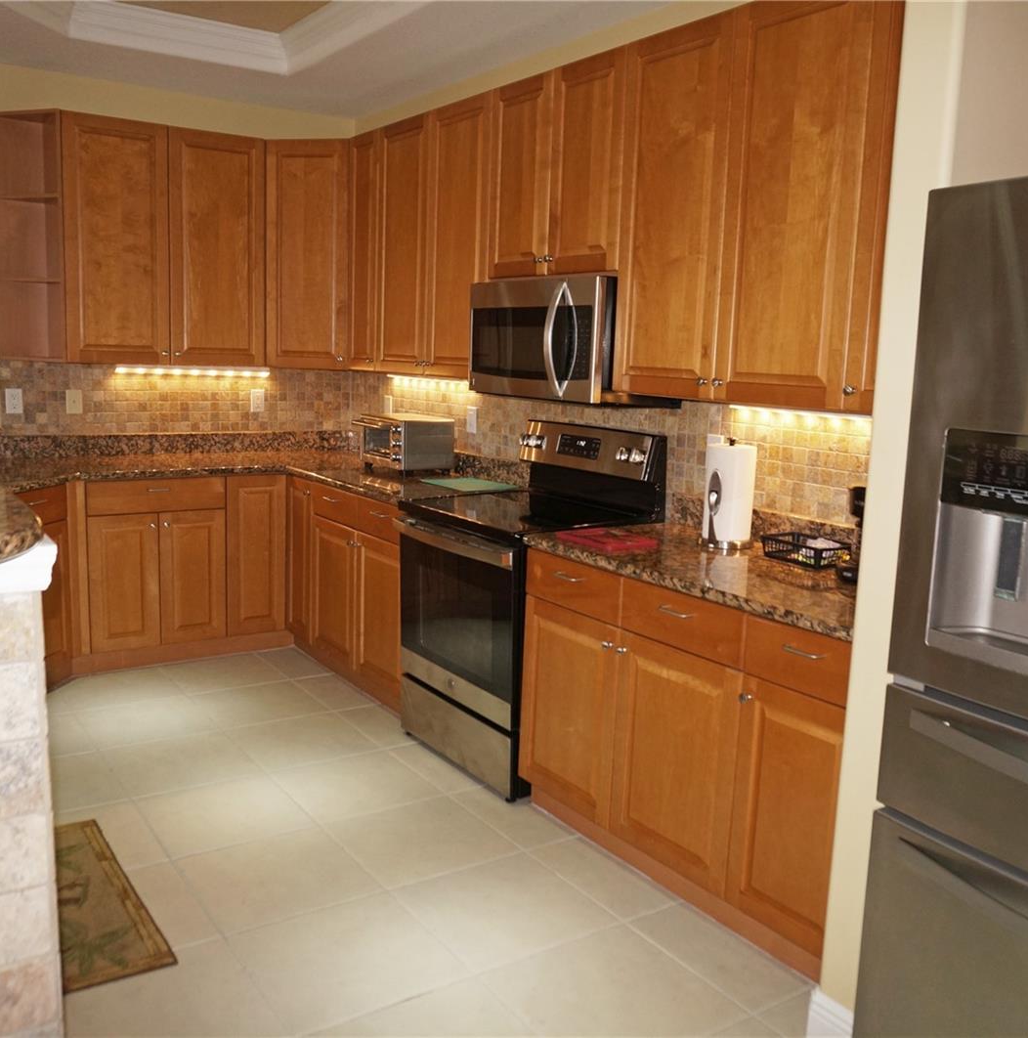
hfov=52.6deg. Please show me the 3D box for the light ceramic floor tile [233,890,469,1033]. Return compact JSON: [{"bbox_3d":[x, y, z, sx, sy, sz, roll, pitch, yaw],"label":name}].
[{"bbox_3d":[-0.411,1.071,2.541,0.455,0.010,0.455,-4,11,-33],"label":"light ceramic floor tile"}]

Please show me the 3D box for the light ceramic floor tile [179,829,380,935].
[{"bbox_3d":[-0.665,1.006,2.940,0.455,0.012,0.455,-4,11,-33],"label":"light ceramic floor tile"}]

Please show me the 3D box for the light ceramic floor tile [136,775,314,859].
[{"bbox_3d":[-0.914,0.932,3.285,0.451,0.010,0.451,-4,11,-33],"label":"light ceramic floor tile"}]

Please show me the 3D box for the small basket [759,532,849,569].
[{"bbox_3d":[0.830,0.089,2.942,0.160,0.057,0.214,-4,11,-33],"label":"small basket"}]

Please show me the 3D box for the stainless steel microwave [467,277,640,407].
[{"bbox_3d":[0.194,-0.632,3.660,0.430,0.422,0.759,-4,11,-33],"label":"stainless steel microwave"}]

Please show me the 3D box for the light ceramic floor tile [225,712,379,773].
[{"bbox_3d":[-0.787,0.836,3.911,0.451,0.010,0.451,-4,11,-33],"label":"light ceramic floor tile"}]

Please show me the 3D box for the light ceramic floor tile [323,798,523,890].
[{"bbox_3d":[-0.283,0.974,3.169,0.455,0.010,0.455,-4,11,-33],"label":"light ceramic floor tile"}]

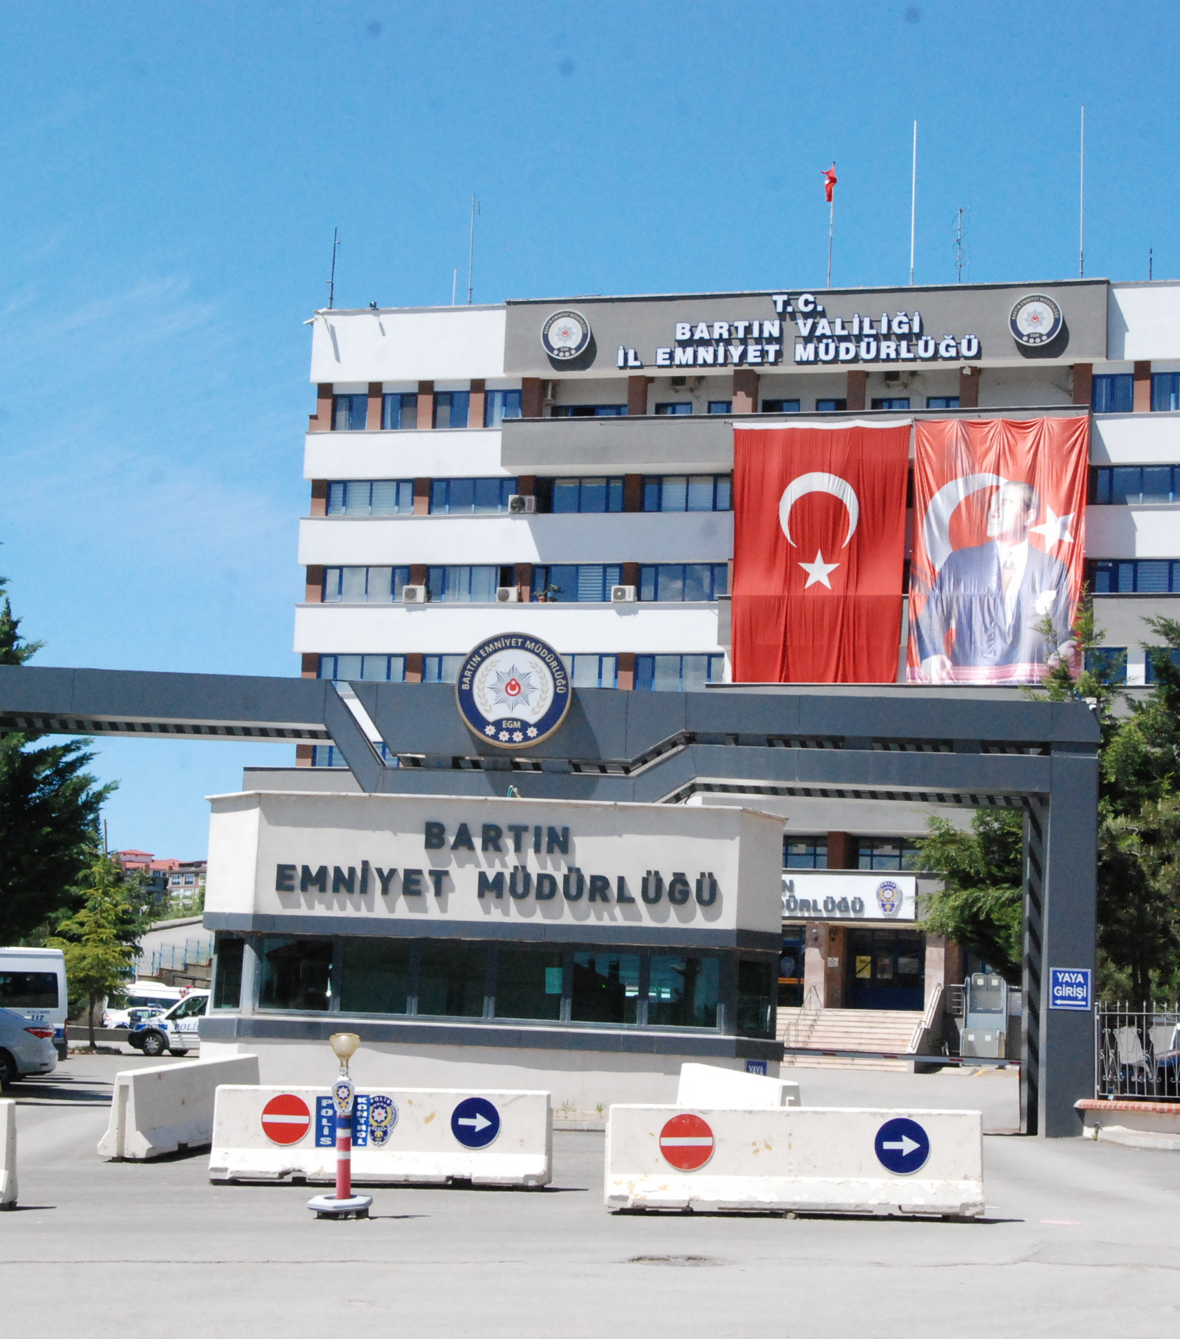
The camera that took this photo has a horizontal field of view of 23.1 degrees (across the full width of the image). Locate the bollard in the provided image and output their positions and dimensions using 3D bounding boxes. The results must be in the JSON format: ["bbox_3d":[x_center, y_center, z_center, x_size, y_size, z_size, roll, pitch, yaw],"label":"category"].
[{"bbox_3d":[-1.991,3.630,23.211,0.510,1.470,0.500,-1,-8,5],"label":"bollard"}]

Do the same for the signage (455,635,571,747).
[{"bbox_3d":[-1.150,0.332,43.930,1.743,1.743,0.180,2,-7,1],"label":"signage"}]

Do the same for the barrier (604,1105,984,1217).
[{"bbox_3d":[1.676,4.002,23.525,3.030,0.800,0.585,0,-8,6],"label":"barrier"}]

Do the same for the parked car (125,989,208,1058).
[{"bbox_3d":[-10.396,9.847,79.966,4.280,1.850,1.800,1,-7,14],"label":"parked car"}]

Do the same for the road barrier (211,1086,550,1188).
[{"bbox_3d":[-1.863,4.221,26.031,3.030,0.800,0.585,0,-7,5],"label":"road barrier"}]

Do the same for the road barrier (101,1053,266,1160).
[{"bbox_3d":[-4.053,4.459,29.559,0.585,0.800,3.030,-1,-4,18],"label":"road barrier"}]

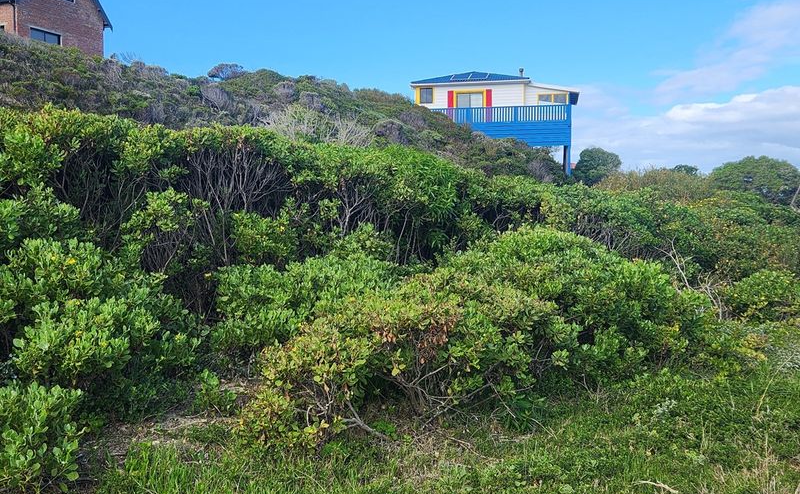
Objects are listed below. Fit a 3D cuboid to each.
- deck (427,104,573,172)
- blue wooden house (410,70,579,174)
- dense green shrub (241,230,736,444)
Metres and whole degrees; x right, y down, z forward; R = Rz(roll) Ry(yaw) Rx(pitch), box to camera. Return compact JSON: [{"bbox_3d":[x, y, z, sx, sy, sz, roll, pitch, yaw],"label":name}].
[{"bbox_3d":[5.824,-6.244,31.370,8.200,4.050,2.000,1,5,10],"label":"deck"},{"bbox_3d":[6.075,-8.000,34.634,9.700,7.100,8.500,1,5,10],"label":"blue wooden house"},{"bbox_3d":[0.700,0.518,4.911,3.700,1.260,2.400,-2,5,-18],"label":"dense green shrub"}]

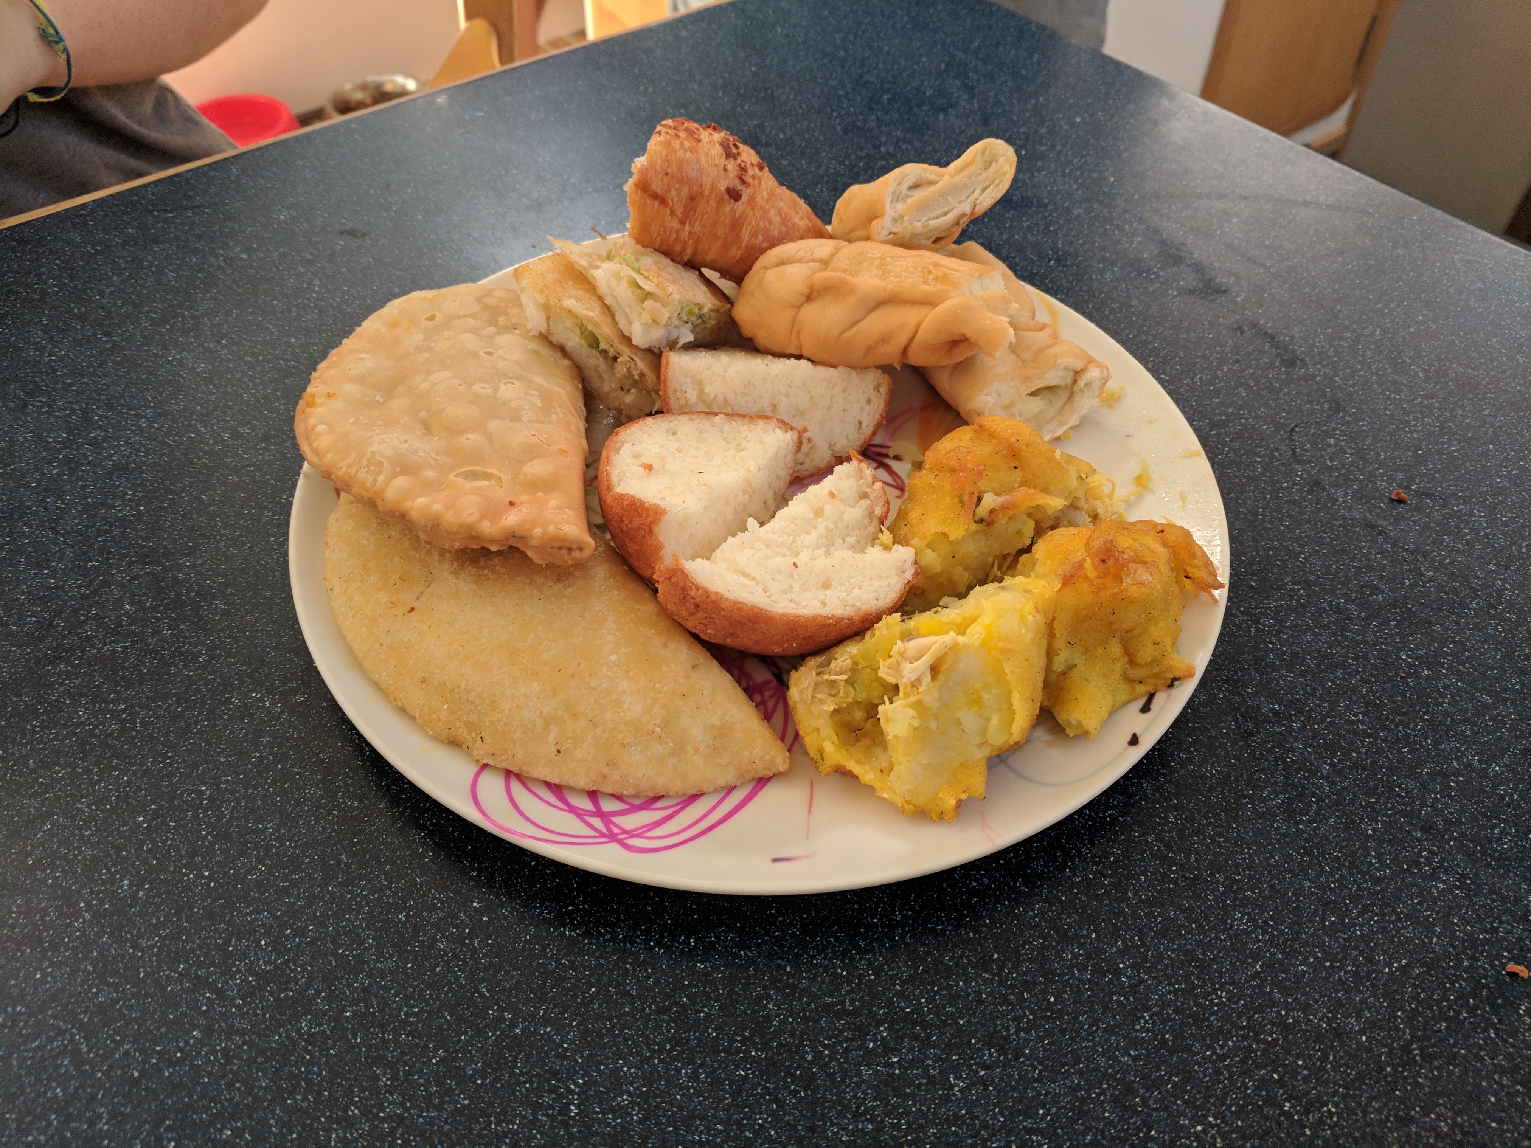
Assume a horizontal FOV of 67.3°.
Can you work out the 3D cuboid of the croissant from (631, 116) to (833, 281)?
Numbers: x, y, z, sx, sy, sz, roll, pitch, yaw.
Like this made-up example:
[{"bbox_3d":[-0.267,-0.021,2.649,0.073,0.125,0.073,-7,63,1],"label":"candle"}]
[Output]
[{"bbox_3d":[-0.012,-0.123,0.386,0.074,0.046,0.048,13,50,10],"label":"croissant"}]

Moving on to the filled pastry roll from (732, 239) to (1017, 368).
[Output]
[{"bbox_3d":[0.033,-0.080,0.345,0.088,0.039,0.043,6,49,4],"label":"filled pastry roll"}]

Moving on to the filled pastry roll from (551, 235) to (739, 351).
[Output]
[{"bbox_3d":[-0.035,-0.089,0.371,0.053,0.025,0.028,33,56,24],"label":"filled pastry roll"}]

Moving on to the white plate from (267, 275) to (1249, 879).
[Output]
[{"bbox_3d":[-0.001,-0.023,0.337,0.260,0.020,0.260,1,49,-1],"label":"white plate"}]

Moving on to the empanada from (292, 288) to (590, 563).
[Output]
[{"bbox_3d":[-0.087,-0.048,0.322,0.074,0.031,0.113,-13,51,-12],"label":"empanada"}]

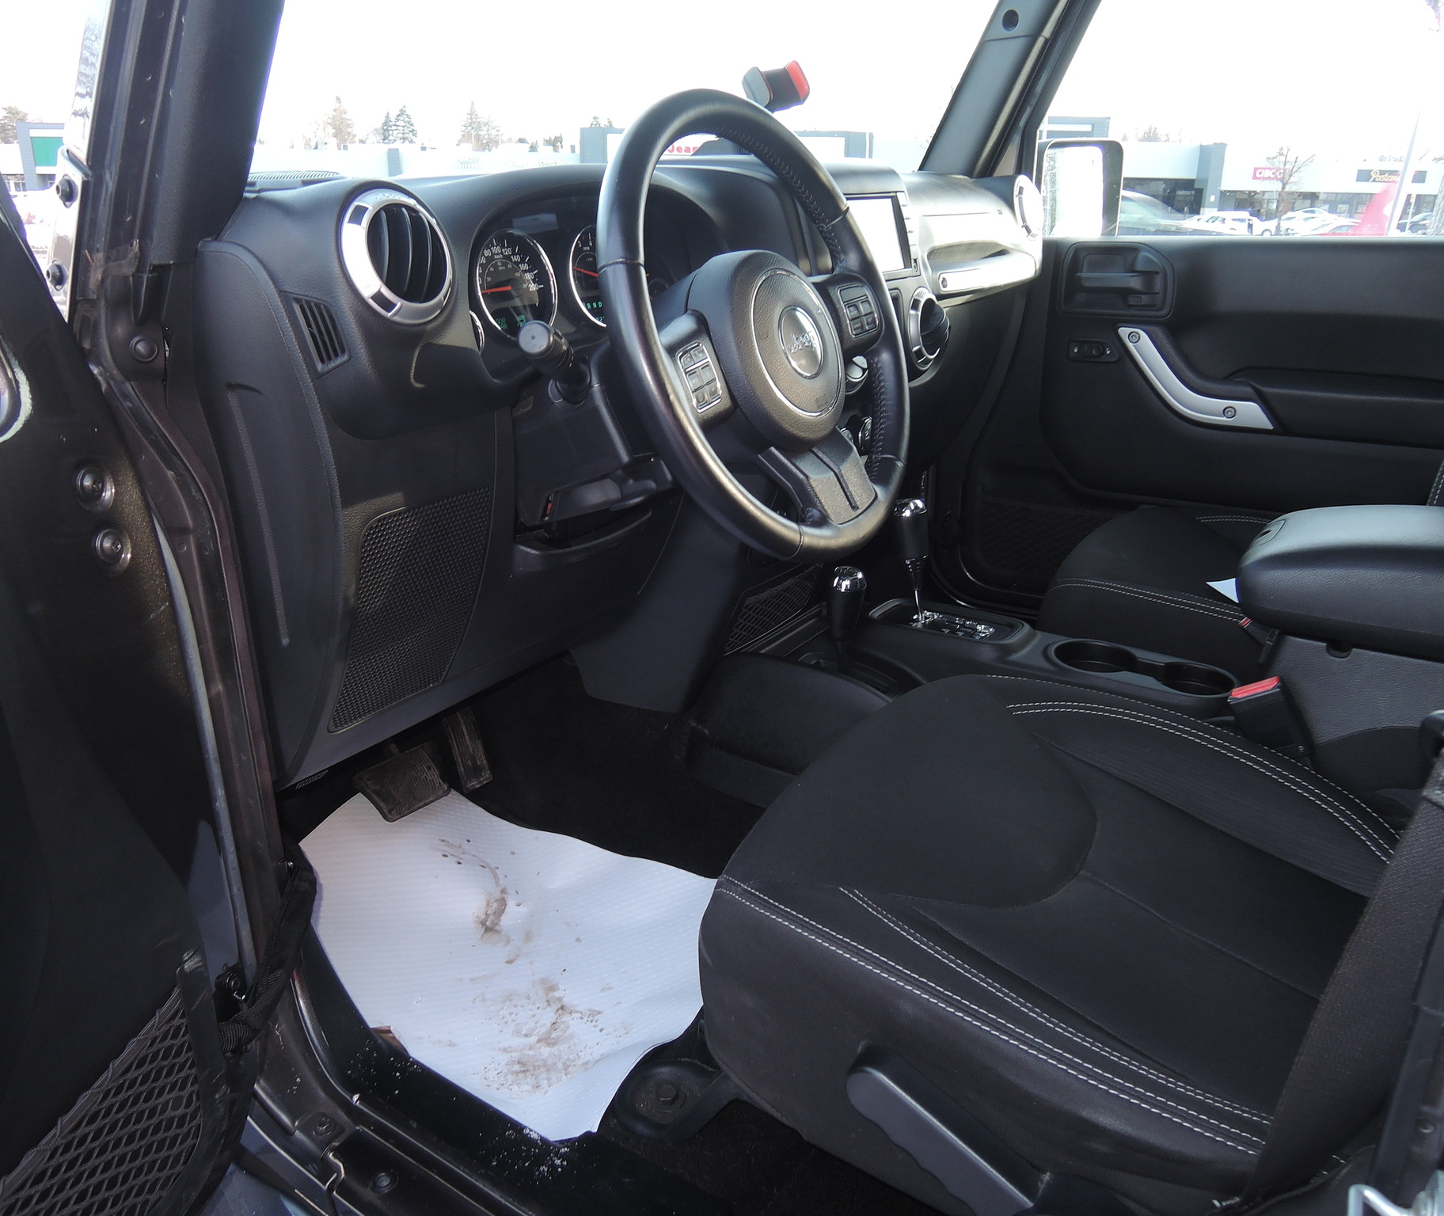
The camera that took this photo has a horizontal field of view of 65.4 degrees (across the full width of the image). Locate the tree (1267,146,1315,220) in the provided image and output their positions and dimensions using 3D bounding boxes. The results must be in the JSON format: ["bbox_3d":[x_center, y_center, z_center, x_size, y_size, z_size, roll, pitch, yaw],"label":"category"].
[{"bbox_3d":[33.353,-24.504,66.000,2.800,5.300,2.800,-1,20,0],"label":"tree"}]

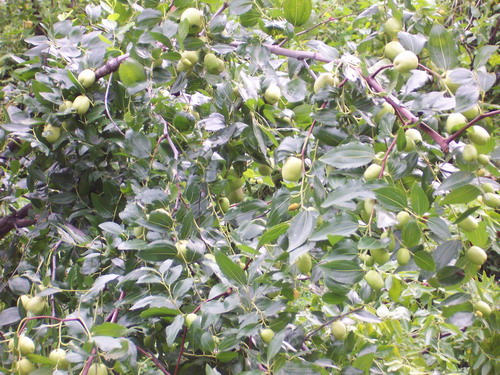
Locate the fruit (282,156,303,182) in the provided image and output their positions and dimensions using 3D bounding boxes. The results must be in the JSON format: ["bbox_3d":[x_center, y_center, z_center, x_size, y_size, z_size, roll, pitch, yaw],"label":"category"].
[{"bbox_3d":[0.050,-0.021,2.250,0.023,0.029,0.023,9,9,0],"label":"fruit"}]

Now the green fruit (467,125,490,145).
[{"bbox_3d":[0.258,-0.059,2.150,0.028,0.020,0.020,37,0,-3],"label":"green fruit"}]

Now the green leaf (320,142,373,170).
[{"bbox_3d":[0.110,-0.036,2.170,0.067,0.033,0.007,-6,-30,-3],"label":"green leaf"}]

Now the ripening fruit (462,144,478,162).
[{"bbox_3d":[0.266,-0.041,2.300,0.018,0.021,0.018,0,10,0],"label":"ripening fruit"}]

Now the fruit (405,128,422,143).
[{"bbox_3d":[0.188,-0.060,2.200,0.017,0.021,0.017,-41,-18,0],"label":"fruit"}]

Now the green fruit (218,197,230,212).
[{"bbox_3d":[-0.032,0.022,2.400,0.014,0.020,0.014,0,6,0],"label":"green fruit"}]

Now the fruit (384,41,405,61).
[{"bbox_3d":[0.171,-0.162,2.250,0.023,0.024,0.023,0,6,0],"label":"fruit"}]

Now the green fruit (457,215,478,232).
[{"bbox_3d":[0.265,0.043,2.320,0.027,0.021,0.021,30,0,-9],"label":"green fruit"}]

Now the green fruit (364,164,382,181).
[{"bbox_3d":[0.149,-0.018,2.300,0.024,0.018,0.018,-41,0,9],"label":"green fruit"}]

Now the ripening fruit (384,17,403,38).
[{"bbox_3d":[0.171,-0.191,2.270,0.021,0.024,0.021,3,0,0],"label":"ripening fruit"}]

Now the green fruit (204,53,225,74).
[{"bbox_3d":[-0.045,-0.153,2.360,0.022,0.027,0.022,-24,9,0],"label":"green fruit"}]

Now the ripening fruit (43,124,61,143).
[{"bbox_3d":[-0.245,-0.067,2.360,0.021,0.023,0.021,0,10,0],"label":"ripening fruit"}]

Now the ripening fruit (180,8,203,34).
[{"bbox_3d":[-0.068,-0.192,2.200,0.025,0.029,0.025,0,6,0],"label":"ripening fruit"}]

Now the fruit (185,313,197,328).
[{"bbox_3d":[-0.069,0.153,2.200,0.015,0.020,0.015,0,6,0],"label":"fruit"}]

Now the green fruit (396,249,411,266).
[{"bbox_3d":[0.179,0.081,2.220,0.016,0.021,0.016,0,3,0],"label":"green fruit"}]

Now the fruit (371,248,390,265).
[{"bbox_3d":[0.159,0.082,2.320,0.024,0.026,0.024,0,10,0],"label":"fruit"}]

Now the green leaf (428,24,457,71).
[{"bbox_3d":[0.233,-0.170,2.300,0.035,0.058,0.008,-13,9,0],"label":"green leaf"}]

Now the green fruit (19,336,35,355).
[{"bbox_3d":[-0.255,0.181,2.180,0.018,0.021,0.018,-18,6,0],"label":"green fruit"}]

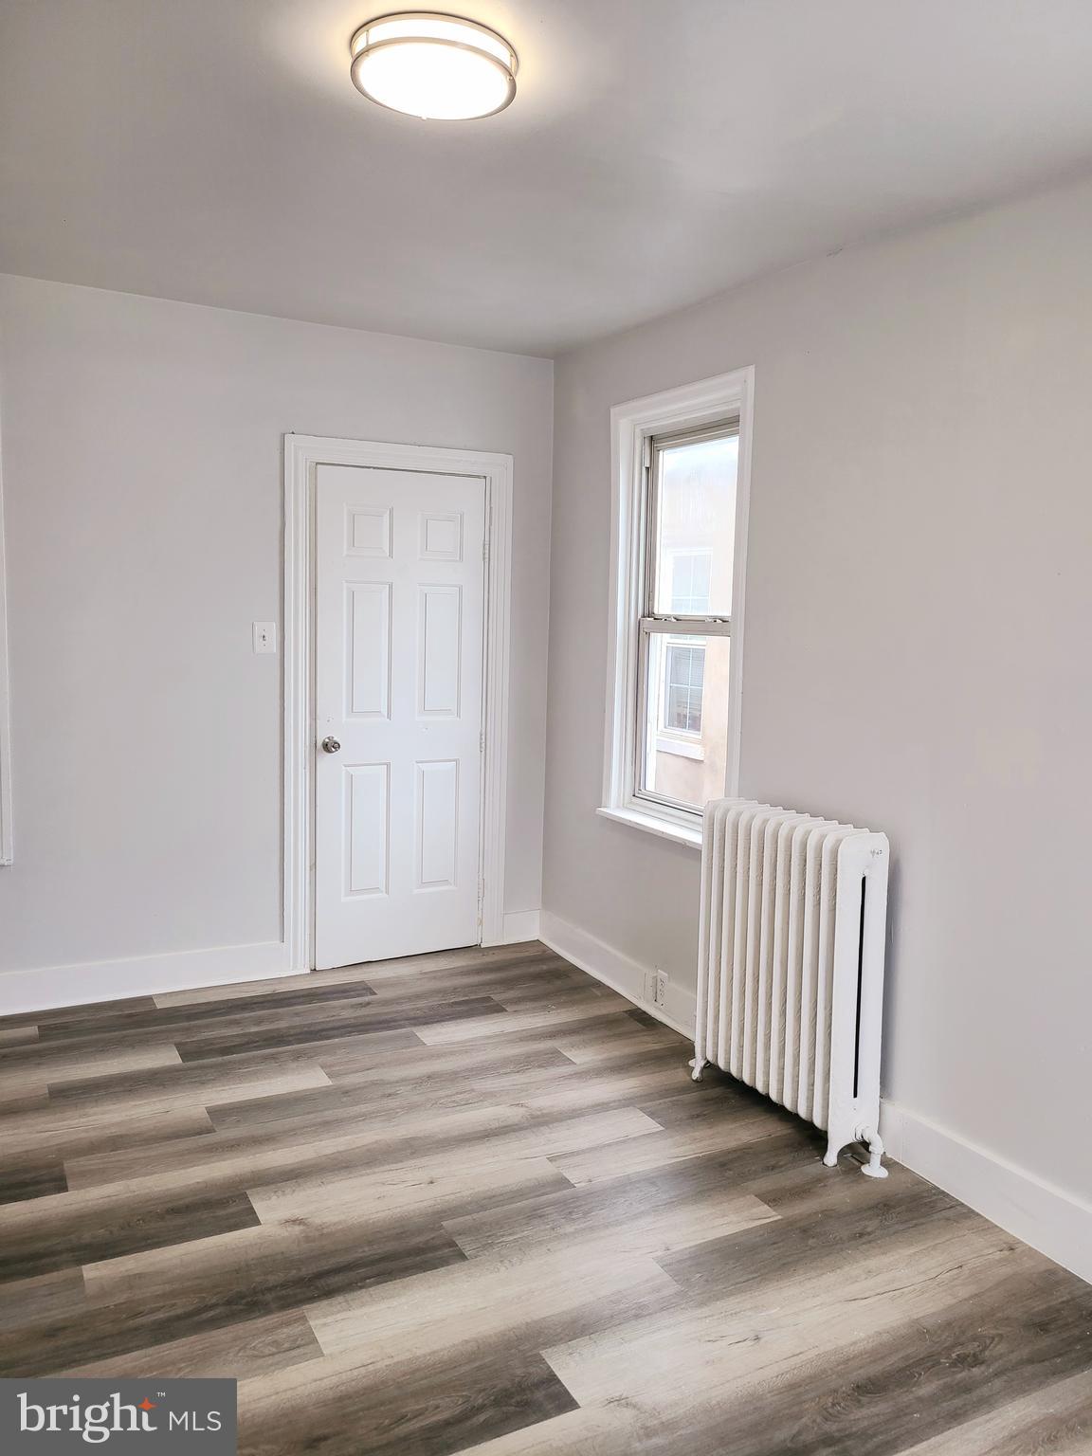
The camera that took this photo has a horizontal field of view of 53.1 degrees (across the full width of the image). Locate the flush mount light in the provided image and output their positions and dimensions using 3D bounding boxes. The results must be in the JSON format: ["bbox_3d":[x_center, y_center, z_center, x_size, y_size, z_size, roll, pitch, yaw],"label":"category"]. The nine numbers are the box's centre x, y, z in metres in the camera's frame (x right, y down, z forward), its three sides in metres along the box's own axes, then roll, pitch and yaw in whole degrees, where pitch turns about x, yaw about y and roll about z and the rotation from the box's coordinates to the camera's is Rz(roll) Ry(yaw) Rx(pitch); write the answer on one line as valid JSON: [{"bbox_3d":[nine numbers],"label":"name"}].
[{"bbox_3d":[-0.220,-1.296,2.163,0.327,0.063,0.327,1,7,0],"label":"flush mount light"}]

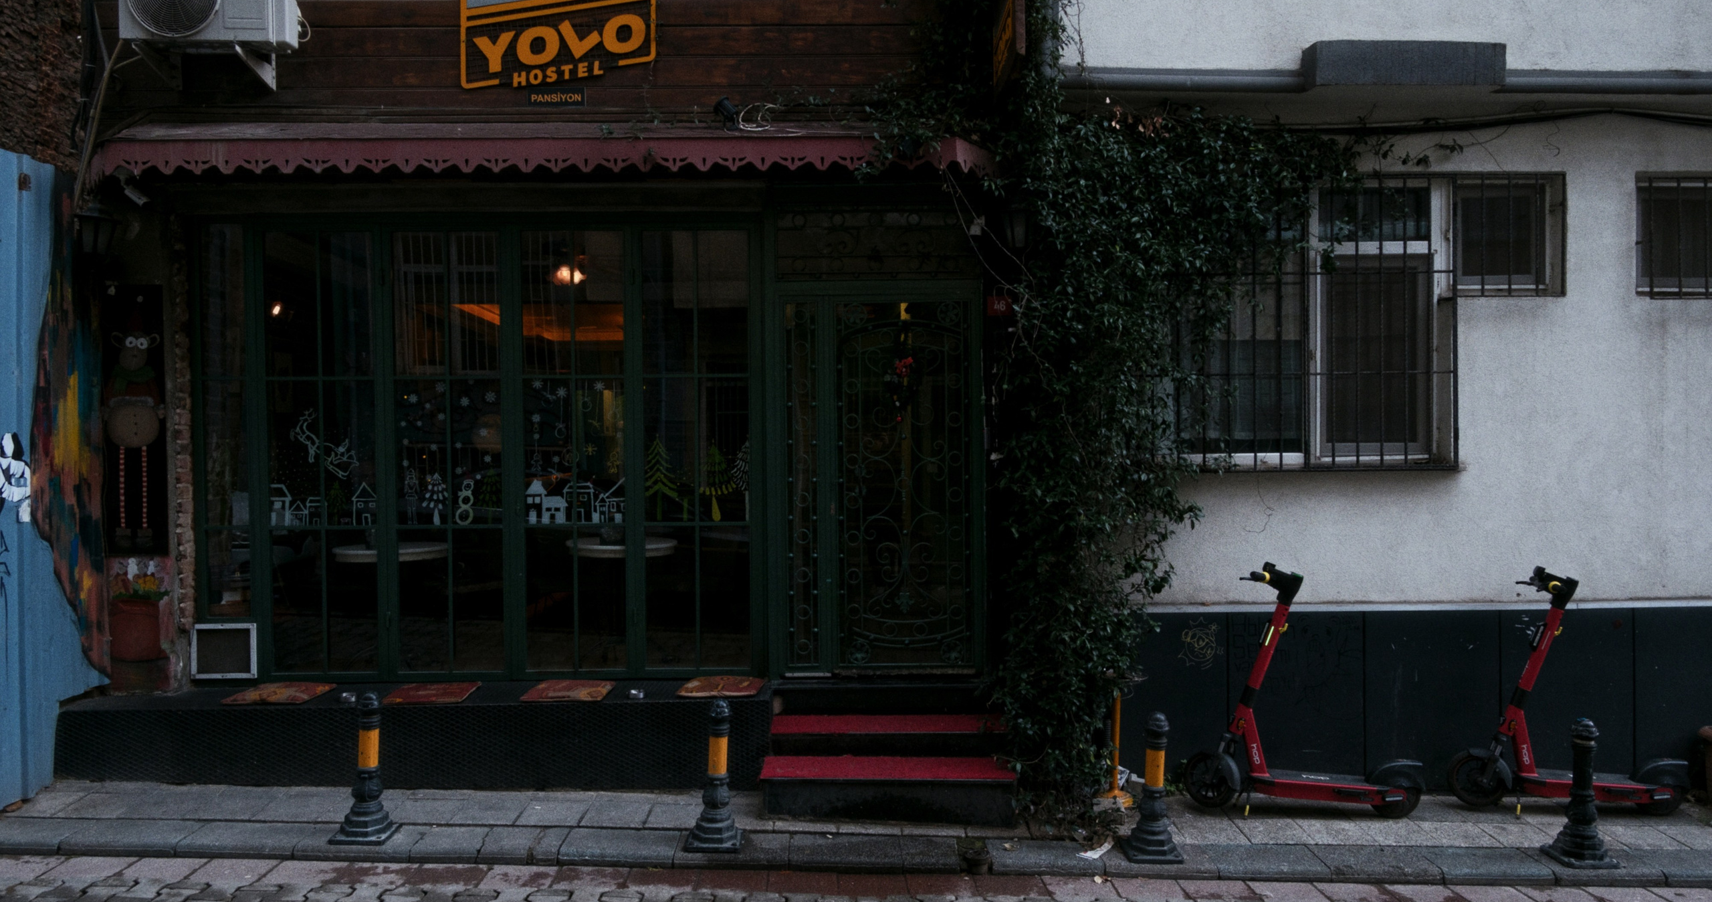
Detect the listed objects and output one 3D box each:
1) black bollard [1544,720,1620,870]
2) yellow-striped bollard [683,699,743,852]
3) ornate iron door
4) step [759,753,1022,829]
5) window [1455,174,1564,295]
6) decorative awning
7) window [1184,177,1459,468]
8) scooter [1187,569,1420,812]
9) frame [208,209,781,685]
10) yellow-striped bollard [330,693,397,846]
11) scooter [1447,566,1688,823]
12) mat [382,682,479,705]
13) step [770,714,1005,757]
[{"bbox_3d":[3.354,1.569,5.300,0.235,0.655,0.235,0,1,-2],"label":"black bollard"},{"bbox_3d":[-0.637,1.436,5.119,0.235,0.642,0.235,0,1,-2],"label":"yellow-striped bollard"},{"bbox_3d":[0.133,0.189,6.286,1.097,2.082,0.089,0,1,-1],"label":"ornate iron door"},{"bbox_3d":[0.154,1.633,5.515,1.189,0.211,0.384,0,1,-1],"label":"step"},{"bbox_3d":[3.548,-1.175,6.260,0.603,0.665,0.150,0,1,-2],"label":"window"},{"bbox_3d":[-1.674,-1.597,6.024,4.871,0.381,0.423,0,1,-1],"label":"decorative awning"},{"bbox_3d":[2.437,-0.685,6.083,1.564,1.571,0.158,0,1,-2],"label":"window"},{"bbox_3d":[2.283,1.222,5.793,1.183,1.230,0.520,2,1,4],"label":"scooter"},{"bbox_3d":[-2.085,-0.015,6.330,3.171,2.566,0.120,0,1,-1],"label":"frame"},{"bbox_3d":[-2.180,1.386,5.064,0.235,0.632,0.235,0,1,-2],"label":"yellow-striped bollard"},{"bbox_3d":[3.599,1.209,5.758,1.230,1.256,0.492,0,1,-2],"label":"scooter"},{"bbox_3d":[-2.166,1.254,5.874,0.389,0.035,0.414,0,1,-1],"label":"mat"},{"bbox_3d":[0.169,1.511,6.076,1.218,0.119,0.410,0,1,-1],"label":"step"}]

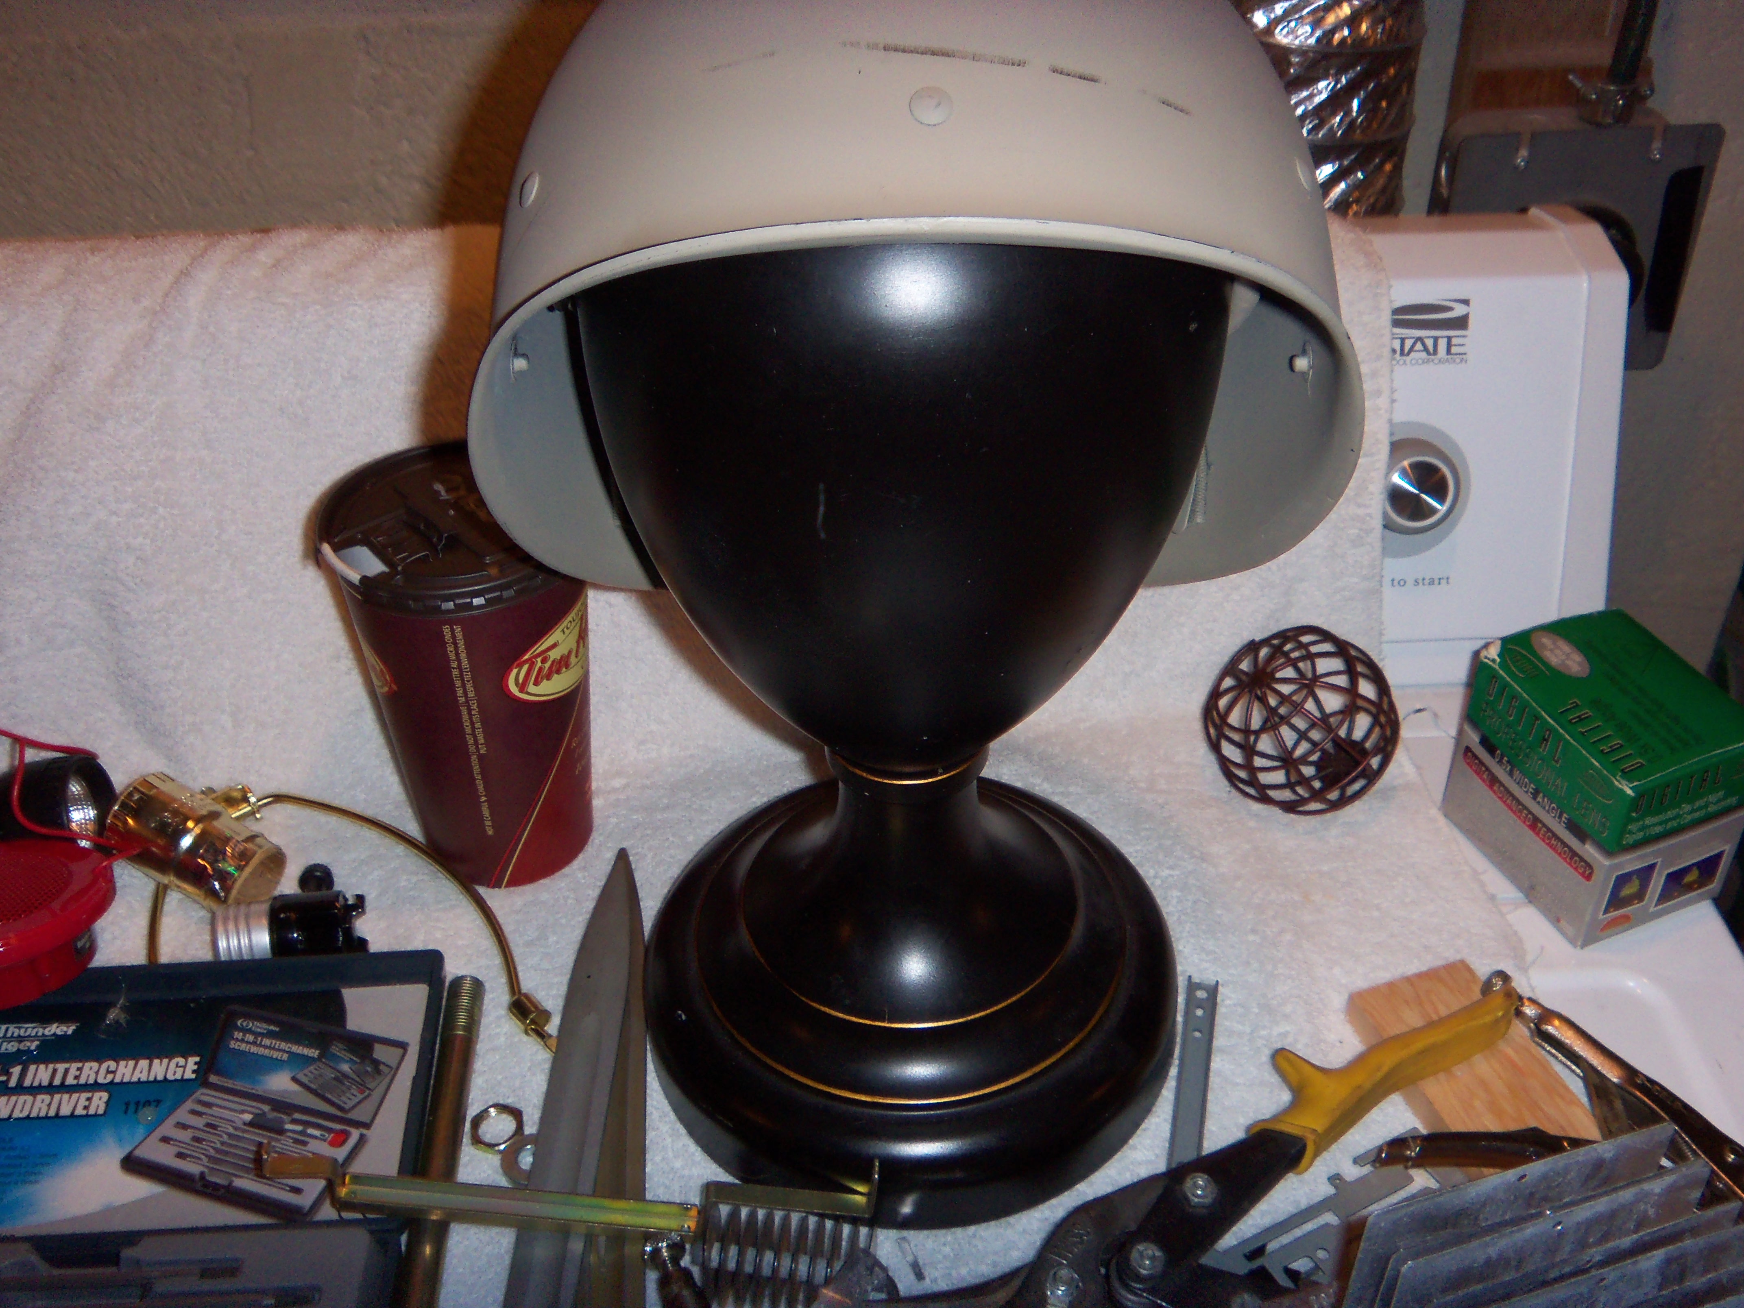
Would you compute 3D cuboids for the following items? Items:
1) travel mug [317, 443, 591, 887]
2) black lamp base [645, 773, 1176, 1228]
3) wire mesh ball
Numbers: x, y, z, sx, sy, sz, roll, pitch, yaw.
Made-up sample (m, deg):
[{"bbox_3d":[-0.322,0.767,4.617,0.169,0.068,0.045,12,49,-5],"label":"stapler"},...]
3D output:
[{"bbox_3d":[-0.137,0.010,0.625,0.094,0.144,0.094,0,38,0],"label":"travel mug"},{"bbox_3d":[0.012,0.072,0.564,0.176,0.118,0.176,0,38,0],"label":"black lamp base"},{"bbox_3d":[0.161,0.025,0.661,0.073,0.073,0.073,0,38,0],"label":"wire mesh ball"}]

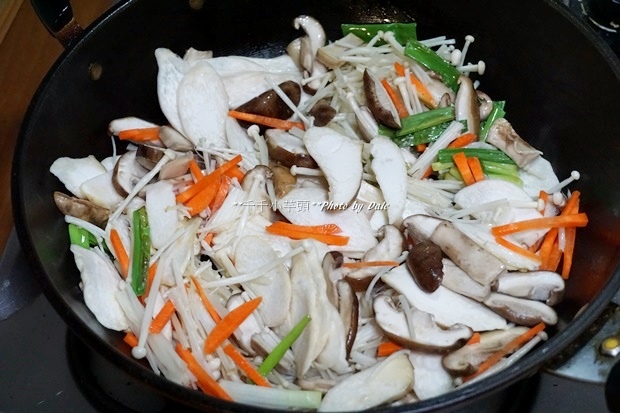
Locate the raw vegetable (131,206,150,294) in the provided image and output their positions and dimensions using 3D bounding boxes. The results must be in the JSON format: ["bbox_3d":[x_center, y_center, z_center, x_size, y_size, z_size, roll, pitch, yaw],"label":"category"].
[{"bbox_3d":[-0.097,0.026,0.603,0.010,0.007,0.056,-4,54,-2],"label":"raw vegetable"}]

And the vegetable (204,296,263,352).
[{"bbox_3d":[-0.041,0.065,0.567,0.009,0.006,0.043,33,59,25],"label":"vegetable"}]

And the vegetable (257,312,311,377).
[{"bbox_3d":[-0.014,0.075,0.557,0.005,0.005,0.044,31,61,25],"label":"vegetable"}]

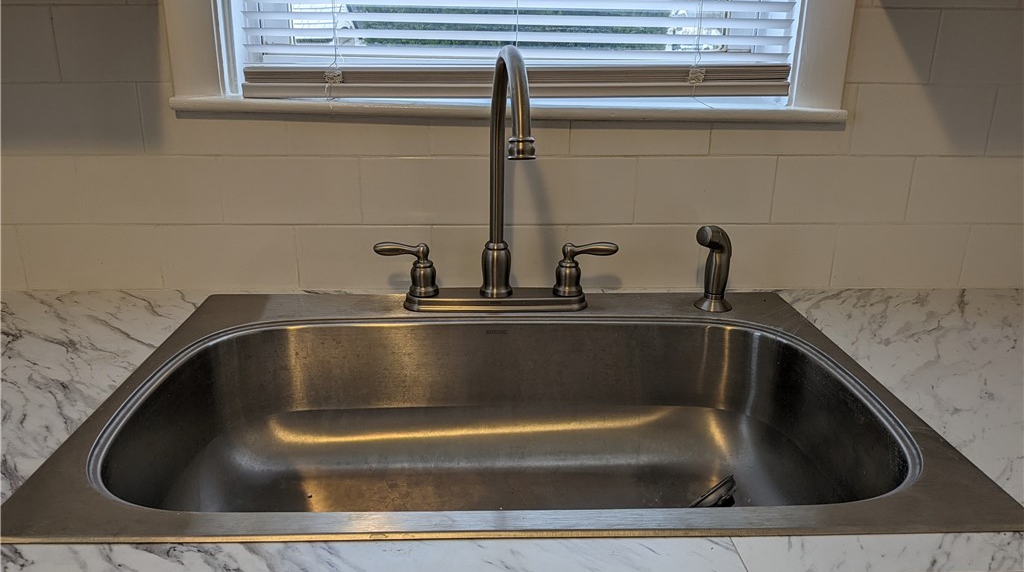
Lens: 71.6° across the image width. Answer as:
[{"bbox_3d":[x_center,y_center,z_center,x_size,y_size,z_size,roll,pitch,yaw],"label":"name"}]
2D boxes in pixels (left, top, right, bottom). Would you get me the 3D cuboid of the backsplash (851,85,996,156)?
[{"bbox_3d":[0.593,-0.240,1.030,0.202,0.099,0.010,0,17,-1],"label":"backsplash"}]

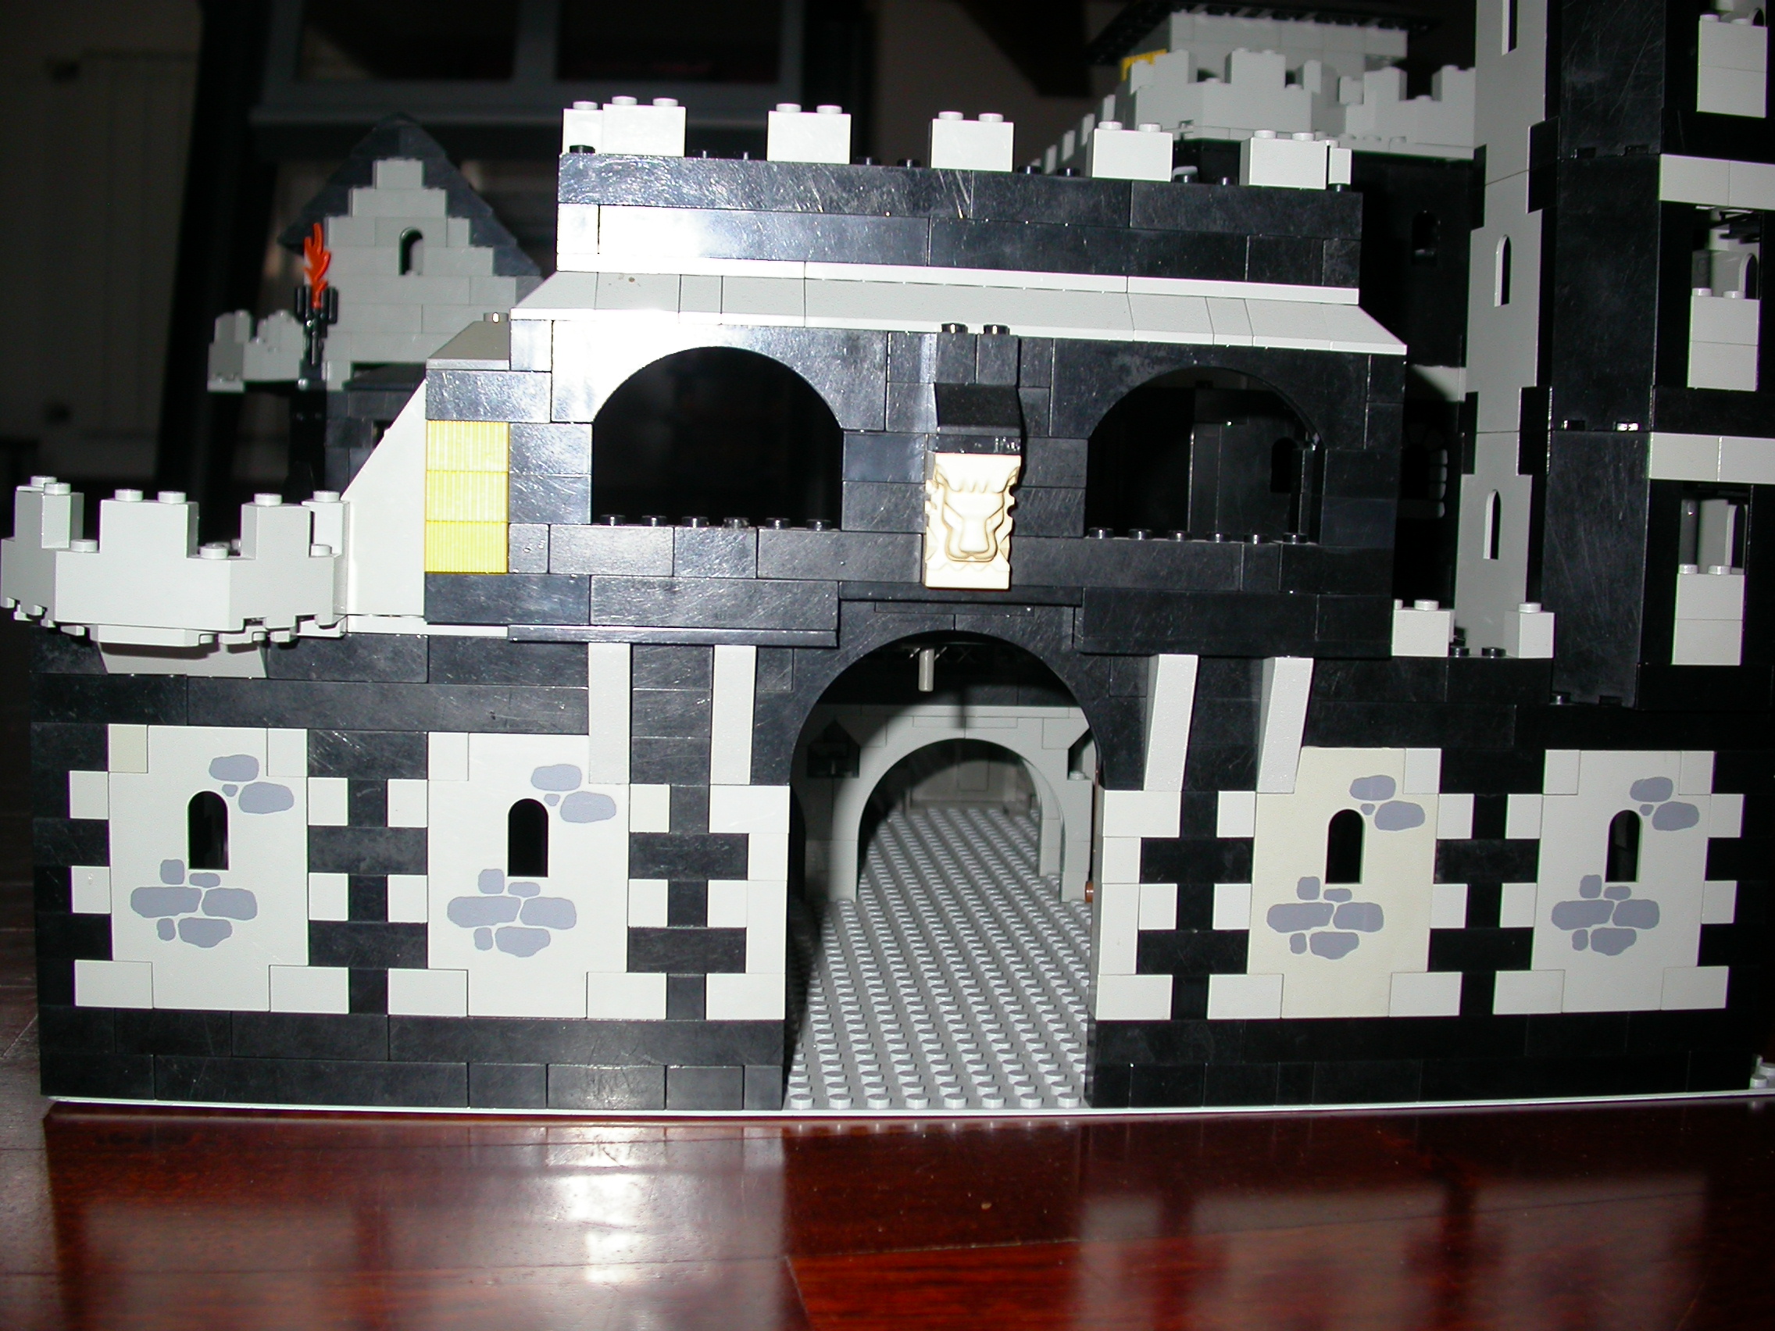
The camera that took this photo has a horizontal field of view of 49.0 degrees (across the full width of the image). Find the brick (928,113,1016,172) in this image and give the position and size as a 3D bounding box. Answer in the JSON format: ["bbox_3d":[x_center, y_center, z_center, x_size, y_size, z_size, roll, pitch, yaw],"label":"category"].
[{"bbox_3d":[0.016,-0.103,0.383,0.016,0.011,0.008,1,5,-6],"label":"brick"}]

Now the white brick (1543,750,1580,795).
[{"bbox_3d":[0.143,0.022,0.415,0.008,0.010,0.008,1,5,-6],"label":"white brick"}]

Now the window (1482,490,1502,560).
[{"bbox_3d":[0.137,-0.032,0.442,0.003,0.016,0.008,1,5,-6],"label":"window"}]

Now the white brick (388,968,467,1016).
[{"bbox_3d":[-0.093,0.065,0.395,0.016,0.010,0.008,1,5,-6],"label":"white brick"}]

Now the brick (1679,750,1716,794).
[{"bbox_3d":[0.174,0.022,0.418,0.008,0.010,0.008,1,5,-6],"label":"brick"}]

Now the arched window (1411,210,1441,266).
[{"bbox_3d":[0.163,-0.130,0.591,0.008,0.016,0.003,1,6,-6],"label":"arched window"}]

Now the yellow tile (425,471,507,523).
[{"bbox_3d":[-0.081,-0.033,0.376,0.016,0.010,0.008,1,6,-6],"label":"yellow tile"}]

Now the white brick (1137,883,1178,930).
[{"bbox_3d":[0.056,0.050,0.407,0.008,0.010,0.008,1,6,-6],"label":"white brick"}]

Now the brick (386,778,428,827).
[{"bbox_3d":[-0.095,0.026,0.388,0.008,0.011,0.008,1,5,-6],"label":"brick"}]

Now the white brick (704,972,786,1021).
[{"bbox_3d":[-0.029,0.067,0.400,0.016,0.010,0.008,1,6,-6],"label":"white brick"}]

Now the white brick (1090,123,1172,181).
[{"bbox_3d":[0.047,-0.101,0.384,0.016,0.011,0.008,1,5,-6],"label":"white brick"}]

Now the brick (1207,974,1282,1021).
[{"bbox_3d":[0.075,0.069,0.412,0.016,0.010,0.008,1,5,-6],"label":"brick"}]

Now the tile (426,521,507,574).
[{"bbox_3d":[-0.082,-0.023,0.380,0.016,0.010,0.008,1,5,-6],"label":"tile"}]

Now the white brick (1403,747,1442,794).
[{"bbox_3d":[0.111,0.022,0.410,0.008,0.010,0.008,1,6,-6],"label":"white brick"}]

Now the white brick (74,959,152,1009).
[{"bbox_3d":[-0.156,0.064,0.395,0.016,0.010,0.008,1,5,-6],"label":"white brick"}]

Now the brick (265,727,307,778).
[{"bbox_3d":[-0.119,0.017,0.389,0.008,0.010,0.008,1,5,-6],"label":"brick"}]

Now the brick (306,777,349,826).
[{"bbox_3d":[-0.111,0.026,0.388,0.008,0.010,0.008,1,5,-6],"label":"brick"}]

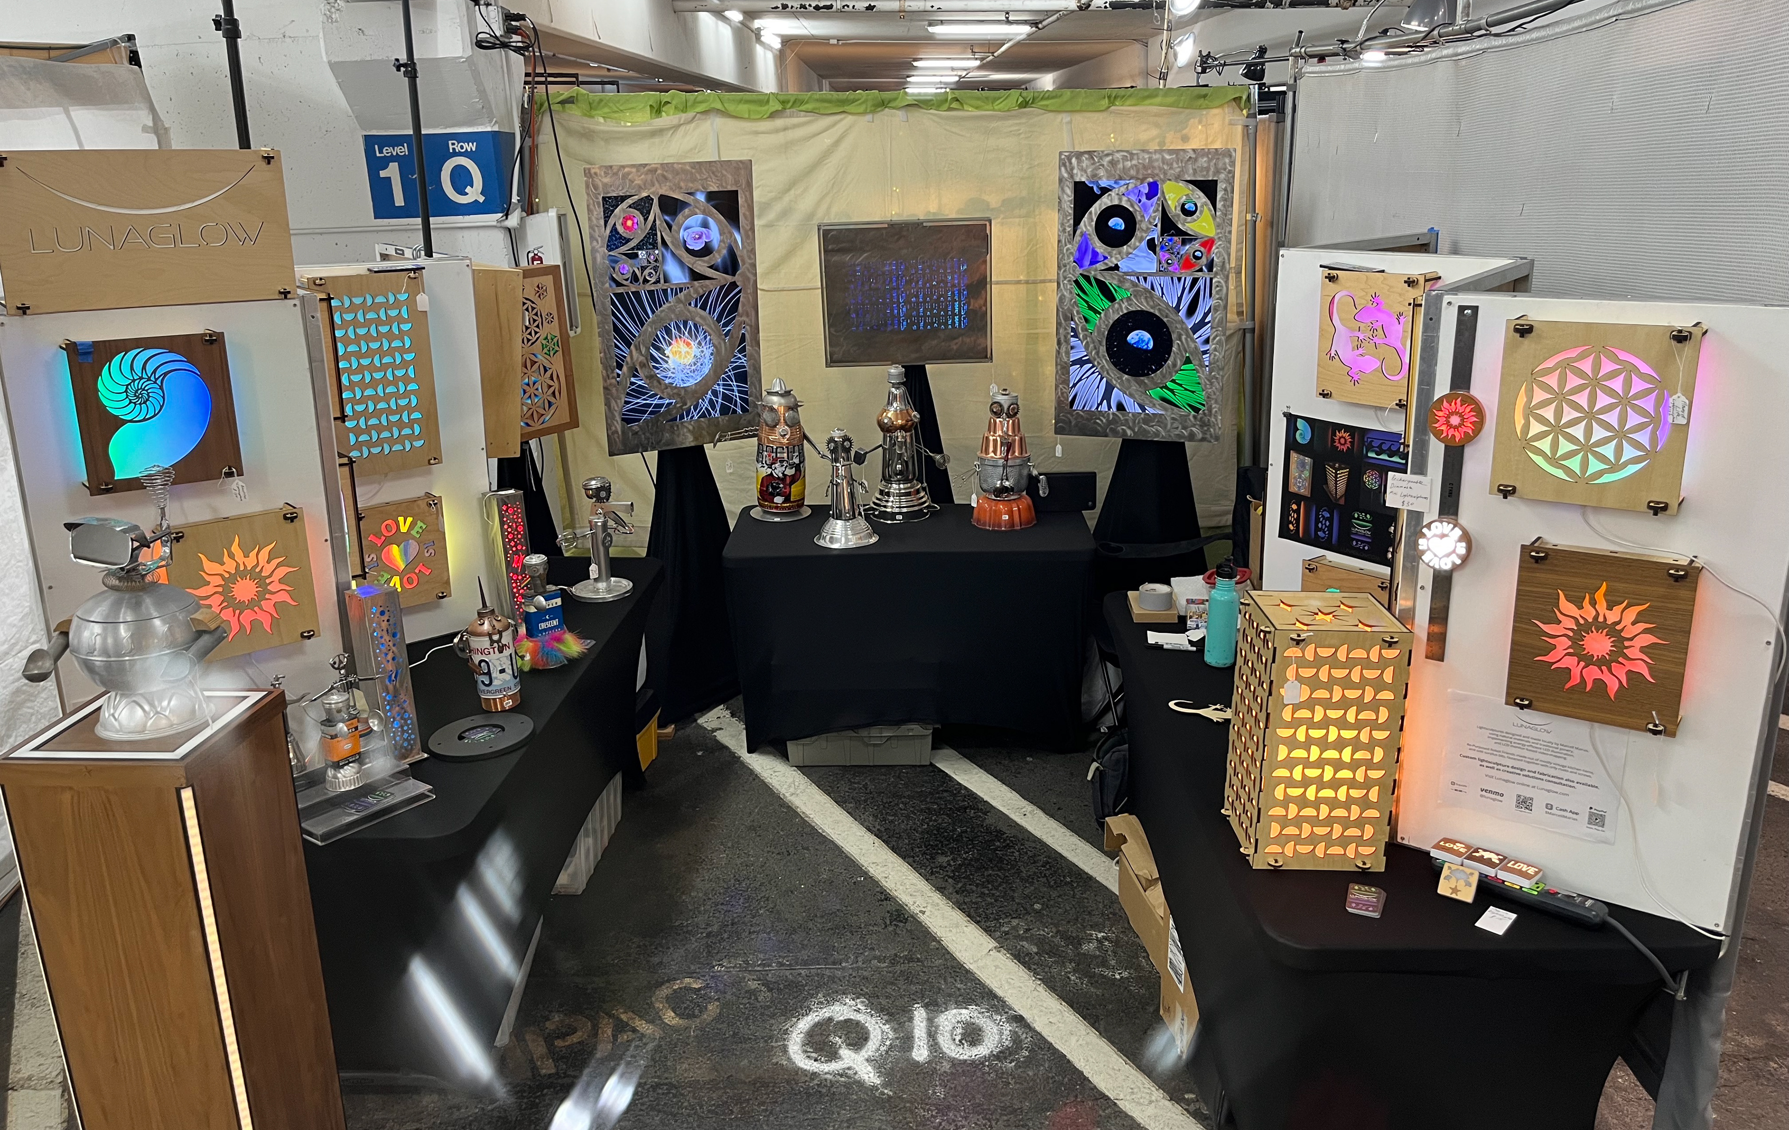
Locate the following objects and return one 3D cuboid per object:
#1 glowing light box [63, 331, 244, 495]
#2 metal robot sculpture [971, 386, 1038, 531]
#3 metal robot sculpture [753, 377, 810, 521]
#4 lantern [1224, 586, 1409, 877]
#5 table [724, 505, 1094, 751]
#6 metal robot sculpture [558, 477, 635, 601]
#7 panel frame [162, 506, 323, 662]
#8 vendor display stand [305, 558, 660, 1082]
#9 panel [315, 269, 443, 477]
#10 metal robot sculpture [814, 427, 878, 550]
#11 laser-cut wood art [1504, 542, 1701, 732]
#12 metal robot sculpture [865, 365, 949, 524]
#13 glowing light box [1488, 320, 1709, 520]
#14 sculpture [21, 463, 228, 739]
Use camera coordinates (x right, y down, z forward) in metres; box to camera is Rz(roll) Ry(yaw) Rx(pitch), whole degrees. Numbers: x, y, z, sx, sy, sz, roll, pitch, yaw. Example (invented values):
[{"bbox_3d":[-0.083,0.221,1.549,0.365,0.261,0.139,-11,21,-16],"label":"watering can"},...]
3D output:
[{"bbox_3d":[-1.379,-0.287,2.510,0.260,0.276,0.055,-14,20,-38],"label":"glowing light box"},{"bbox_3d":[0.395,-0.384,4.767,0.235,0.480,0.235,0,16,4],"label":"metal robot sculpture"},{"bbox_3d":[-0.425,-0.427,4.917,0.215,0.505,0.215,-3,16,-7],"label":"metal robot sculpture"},{"bbox_3d":[0.754,0.293,2.412,0.230,0.445,0.235,0,16,3],"label":"lantern"},{"bbox_3d":[0.053,0.218,4.798,1.210,0.725,0.630,-1,16,0],"label":"table"},{"bbox_3d":[-0.878,-0.082,3.967,0.200,0.340,0.170,4,17,17],"label":"metal robot sculpture"},{"bbox_3d":[-1.297,0.037,2.669,0.257,0.272,0.055,-14,20,-38],"label":"panel frame"},{"bbox_3d":[-1.148,0.595,3.558,0.760,0.725,1.870,0,16,3],"label":"vendor display stand"},{"bbox_3d":[-1.298,-0.476,3.355,0.282,0.485,0.055,-15,21,-41],"label":"panel"},{"bbox_3d":[-0.166,-0.272,4.564,0.224,0.390,0.224,-1,16,1],"label":"metal robot sculpture"},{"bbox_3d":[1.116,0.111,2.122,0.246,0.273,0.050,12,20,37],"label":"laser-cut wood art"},{"bbox_3d":[0.024,-0.432,4.788,0.300,0.530,0.220,-3,16,-5],"label":"metal robot sculpture"},{"bbox_3d":[1.071,-0.233,2.056,0.263,0.276,0.050,12,20,37],"label":"glowing light box"},{"bbox_3d":[-1.288,0.059,2.266,0.275,0.445,0.235,3,16,13],"label":"sculpture"}]

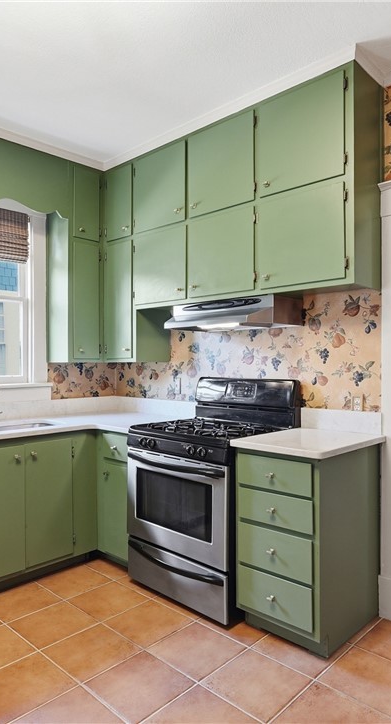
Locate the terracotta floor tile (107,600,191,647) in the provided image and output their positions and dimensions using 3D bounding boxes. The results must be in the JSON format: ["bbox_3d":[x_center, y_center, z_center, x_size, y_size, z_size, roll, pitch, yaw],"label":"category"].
[{"bbox_3d":[-0.235,1.310,2.427,0.331,0.010,0.331,0,0,44],"label":"terracotta floor tile"}]

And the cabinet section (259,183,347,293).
[{"bbox_3d":[0.641,-0.634,2.616,0.524,0.474,0.320,-1,-1,43],"label":"cabinet section"}]

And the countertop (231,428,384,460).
[{"bbox_3d":[0.577,0.400,2.426,0.502,0.034,0.640,0,0,43],"label":"countertop"}]

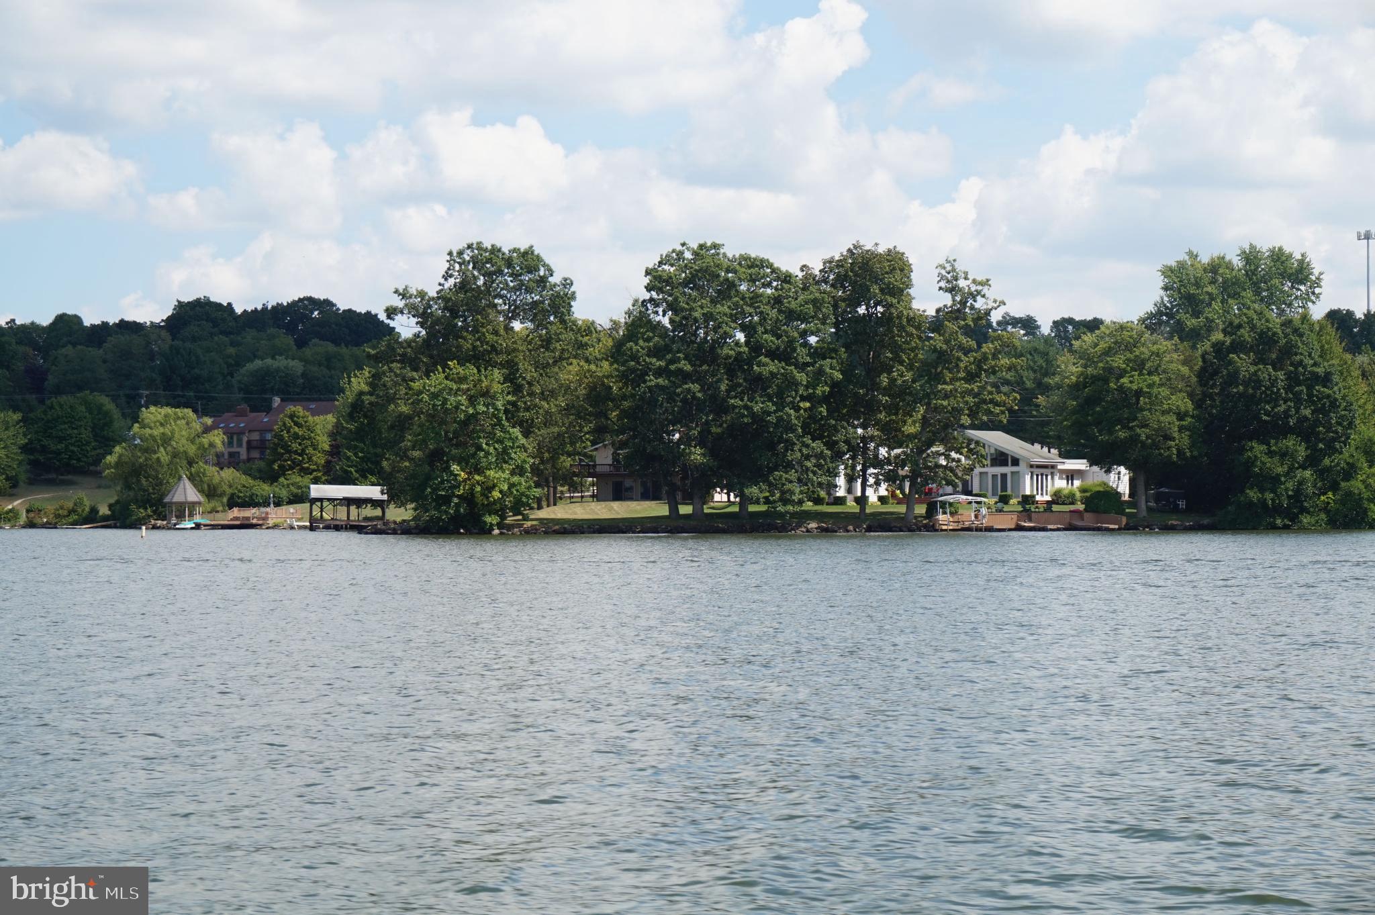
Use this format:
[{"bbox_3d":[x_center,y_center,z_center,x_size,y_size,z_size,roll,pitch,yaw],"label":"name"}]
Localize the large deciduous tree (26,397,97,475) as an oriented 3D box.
[{"bbox_3d":[-89.830,-2.700,400.000,10.500,12.000,10.500,0,-1,0],"label":"large deciduous tree"}]

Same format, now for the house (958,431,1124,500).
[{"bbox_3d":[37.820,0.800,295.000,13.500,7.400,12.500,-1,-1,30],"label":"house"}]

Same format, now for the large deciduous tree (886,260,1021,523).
[{"bbox_3d":[22.800,-5.710,239.000,11.380,22.570,11.040,0,-1,0],"label":"large deciduous tree"}]

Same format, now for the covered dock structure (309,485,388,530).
[{"bbox_3d":[-34.420,5.100,283.000,7.800,4.600,5.200,0,-1,-3],"label":"covered dock structure"}]

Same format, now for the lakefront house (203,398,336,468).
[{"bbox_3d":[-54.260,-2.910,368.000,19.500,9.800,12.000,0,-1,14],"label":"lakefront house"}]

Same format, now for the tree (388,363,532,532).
[{"bbox_3d":[-20.890,-0.890,258.000,13.600,15.800,12.300,0,-1,0],"label":"tree"}]

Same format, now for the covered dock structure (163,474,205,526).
[{"bbox_3d":[-56.510,4.760,313.000,4.600,5.600,4.600,0,-1,0],"label":"covered dock structure"}]

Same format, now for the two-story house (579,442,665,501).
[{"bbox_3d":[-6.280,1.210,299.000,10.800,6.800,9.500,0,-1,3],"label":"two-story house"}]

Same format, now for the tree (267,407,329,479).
[{"bbox_3d":[-46.750,-1.550,335.000,7.210,9.170,7.000,0,-1,0],"label":"tree"}]

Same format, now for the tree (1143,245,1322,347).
[{"bbox_3d":[54.730,-8.200,280.000,17.670,26.230,17.140,0,-1,0],"label":"tree"}]

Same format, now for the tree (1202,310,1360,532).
[{"bbox_3d":[52.860,-3.710,250.000,13.980,19.660,13.560,0,-1,0],"label":"tree"}]

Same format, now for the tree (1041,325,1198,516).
[{"bbox_3d":[38.850,-3.390,251.000,13.470,17.510,13.060,0,-1,0],"label":"tree"}]

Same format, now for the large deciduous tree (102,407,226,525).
[{"bbox_3d":[-60.900,0.940,324.000,14.400,13.800,13.000,0,-1,0],"label":"large deciduous tree"}]

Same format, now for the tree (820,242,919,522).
[{"bbox_3d":[17.840,-7.420,273.000,9.900,27.400,10.000,0,-1,0],"label":"tree"}]

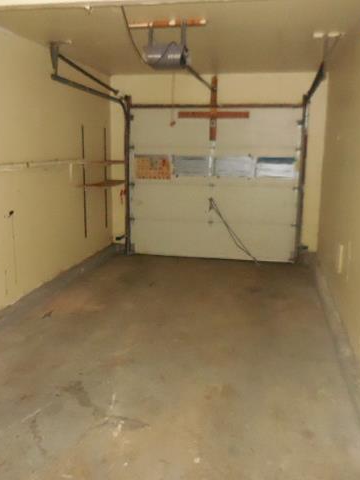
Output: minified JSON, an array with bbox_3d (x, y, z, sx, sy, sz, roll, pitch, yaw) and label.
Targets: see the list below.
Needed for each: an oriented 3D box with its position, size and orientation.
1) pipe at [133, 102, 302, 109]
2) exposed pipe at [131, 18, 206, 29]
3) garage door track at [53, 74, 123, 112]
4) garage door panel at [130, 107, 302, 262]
[{"bbox_3d":[0.447,-1.794,6.200,2.340,0.045,0.045,3,12,11],"label":"pipe"},{"bbox_3d":[-0.111,-1.682,3.601,0.630,0.040,0.060,3,12,11],"label":"exposed pipe"},{"bbox_3d":[-0.965,-1.642,5.293,0.070,0.160,2.120,3,12,11],"label":"garage door track"},{"bbox_3d":[0.473,-0.773,6.478,2.400,2.120,0.050,3,12,11],"label":"garage door panel"}]

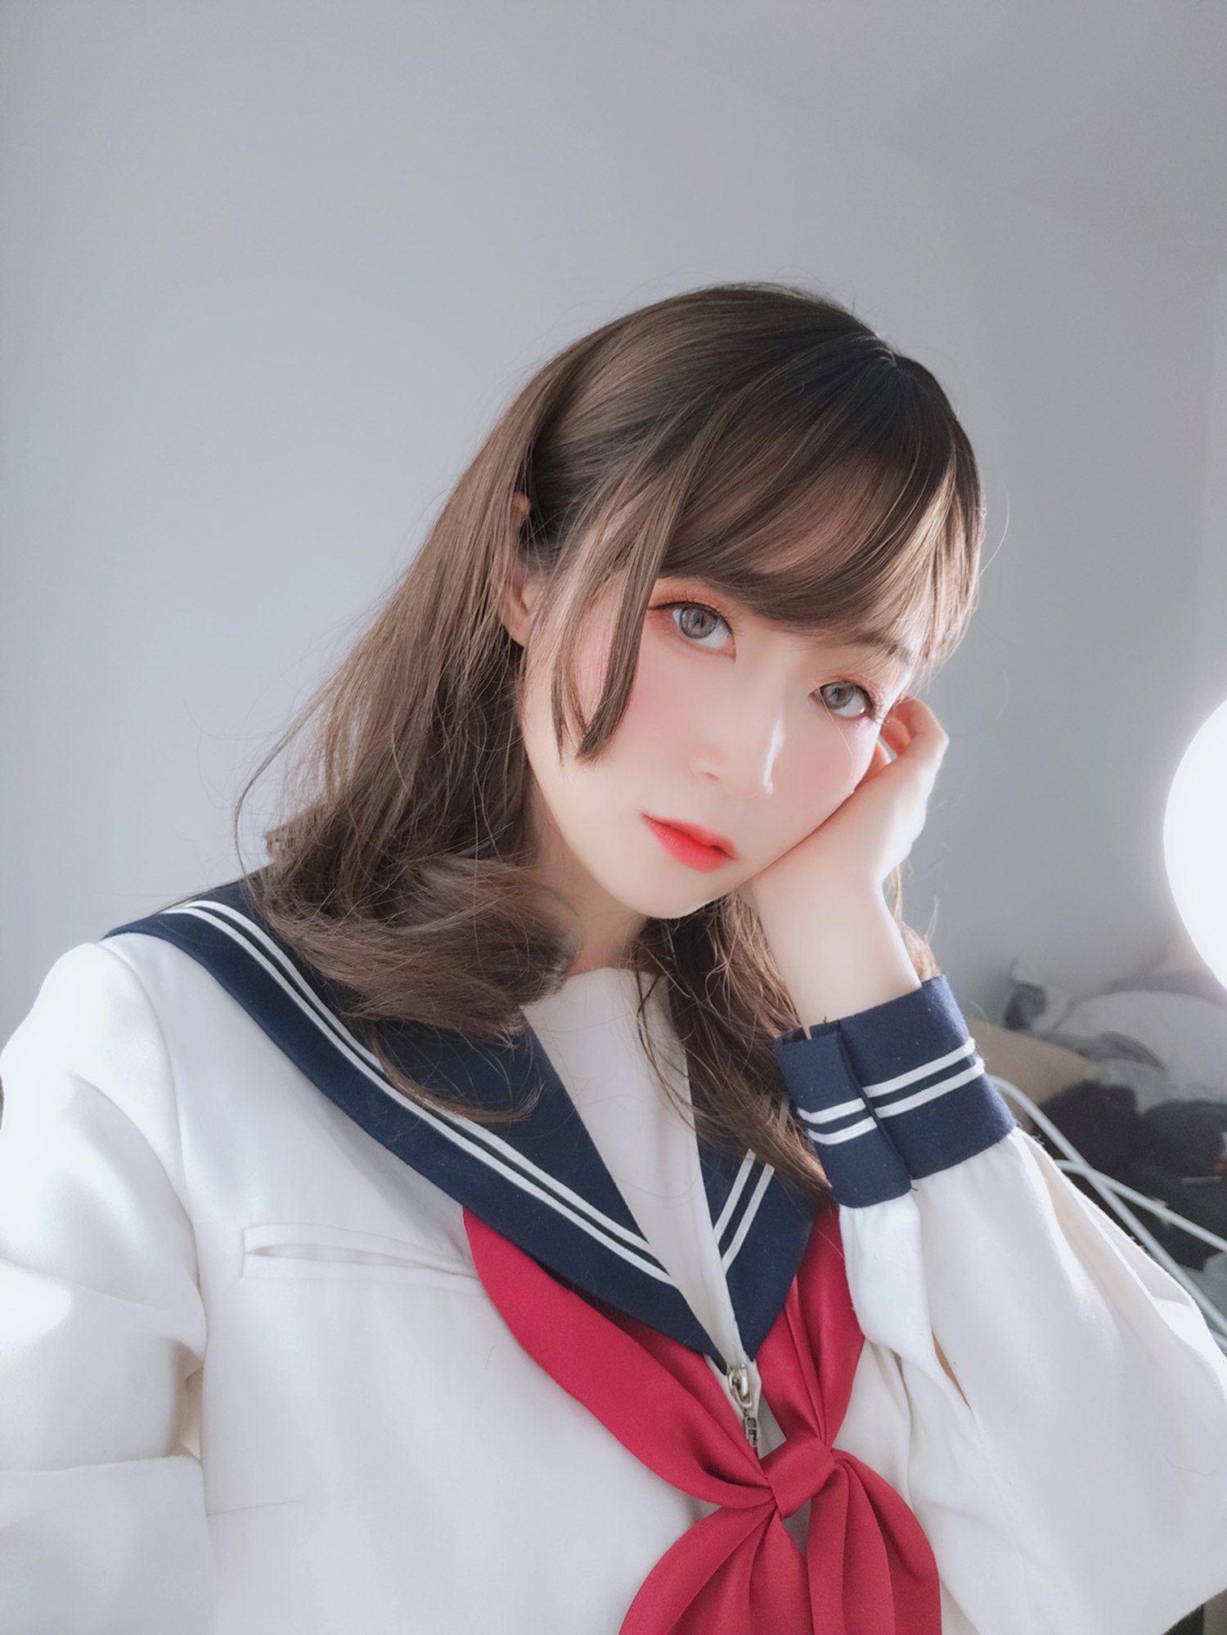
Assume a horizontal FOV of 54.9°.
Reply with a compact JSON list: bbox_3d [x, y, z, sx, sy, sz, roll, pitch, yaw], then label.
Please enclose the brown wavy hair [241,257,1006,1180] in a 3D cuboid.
[{"bbox_3d":[0.014,-0.045,0.550,0.290,0.380,0.250,17,6,-21],"label":"brown wavy hair"}]

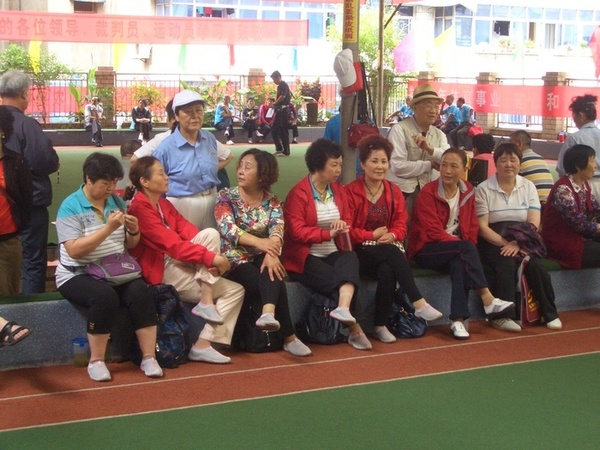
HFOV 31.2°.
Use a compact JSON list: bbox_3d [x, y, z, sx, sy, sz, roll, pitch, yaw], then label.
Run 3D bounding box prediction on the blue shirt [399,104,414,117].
[{"bbox_3d":[2.682,-2.805,26.560,0.380,0.420,0.450,-4,9,-30],"label":"blue shirt"}]

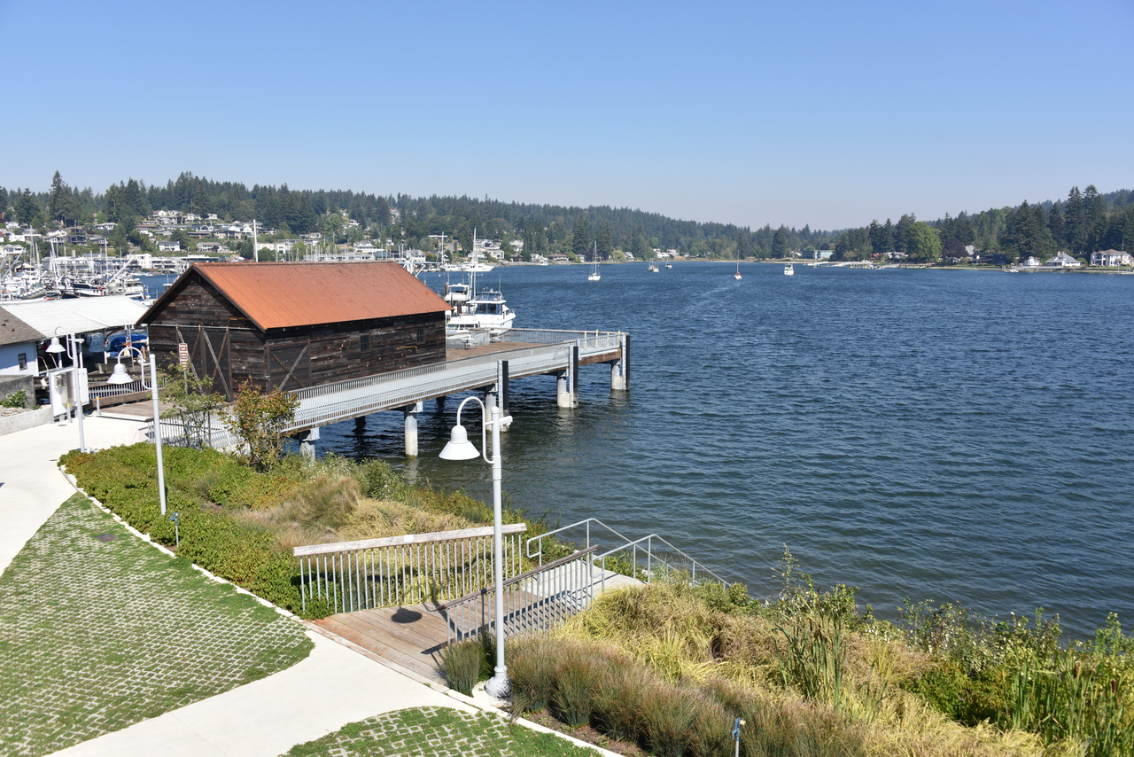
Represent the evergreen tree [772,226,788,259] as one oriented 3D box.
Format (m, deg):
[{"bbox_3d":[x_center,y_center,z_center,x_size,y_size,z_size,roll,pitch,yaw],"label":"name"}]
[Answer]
[{"bbox_3d":[217.385,-139.650,900.000,15.500,32.500,15.500,1,8,13],"label":"evergreen tree"}]

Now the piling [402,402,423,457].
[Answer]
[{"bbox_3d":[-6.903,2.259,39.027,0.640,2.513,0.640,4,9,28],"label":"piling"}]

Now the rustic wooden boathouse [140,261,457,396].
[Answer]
[{"bbox_3d":[-12.328,-2.691,42.418,7.650,5.750,13.100,4,9,27],"label":"rustic wooden boathouse"}]

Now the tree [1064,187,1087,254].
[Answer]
[{"bbox_3d":[247.499,-76.057,427.742,10.365,32.803,10.365,4,9,29],"label":"tree"}]

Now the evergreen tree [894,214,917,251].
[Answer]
[{"bbox_3d":[249.699,-106.734,650.000,15.000,30.000,15.000,3,8,21],"label":"evergreen tree"}]

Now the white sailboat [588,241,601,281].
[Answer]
[{"bbox_3d":[9.184,-39.256,295.000,3.200,13.300,9.800,3,8,20],"label":"white sailboat"}]

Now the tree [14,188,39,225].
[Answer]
[{"bbox_3d":[-379.522,-120.488,620.000,15.000,26.500,15.000,-5,9,-31],"label":"tree"}]

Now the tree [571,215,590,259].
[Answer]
[{"bbox_3d":[12.584,-134.980,847.079,16.220,42.437,16.220,0,8,1],"label":"tree"}]

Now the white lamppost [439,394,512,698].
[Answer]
[{"bbox_3d":[-0.956,2.007,10.133,0.460,3.670,1.270,4,9,27],"label":"white lamppost"}]

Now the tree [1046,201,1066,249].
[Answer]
[{"bbox_3d":[238.044,-72.980,428.350,7.989,23.973,7.989,4,9,29],"label":"tree"}]

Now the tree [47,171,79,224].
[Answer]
[{"bbox_3d":[-343.367,-121.580,597.465,18.078,36.823,18.078,-5,9,-29],"label":"tree"}]

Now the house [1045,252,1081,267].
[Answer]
[{"bbox_3d":[227.983,-54.301,405.000,10.500,6.900,10.500,-3,8,-16],"label":"house"}]

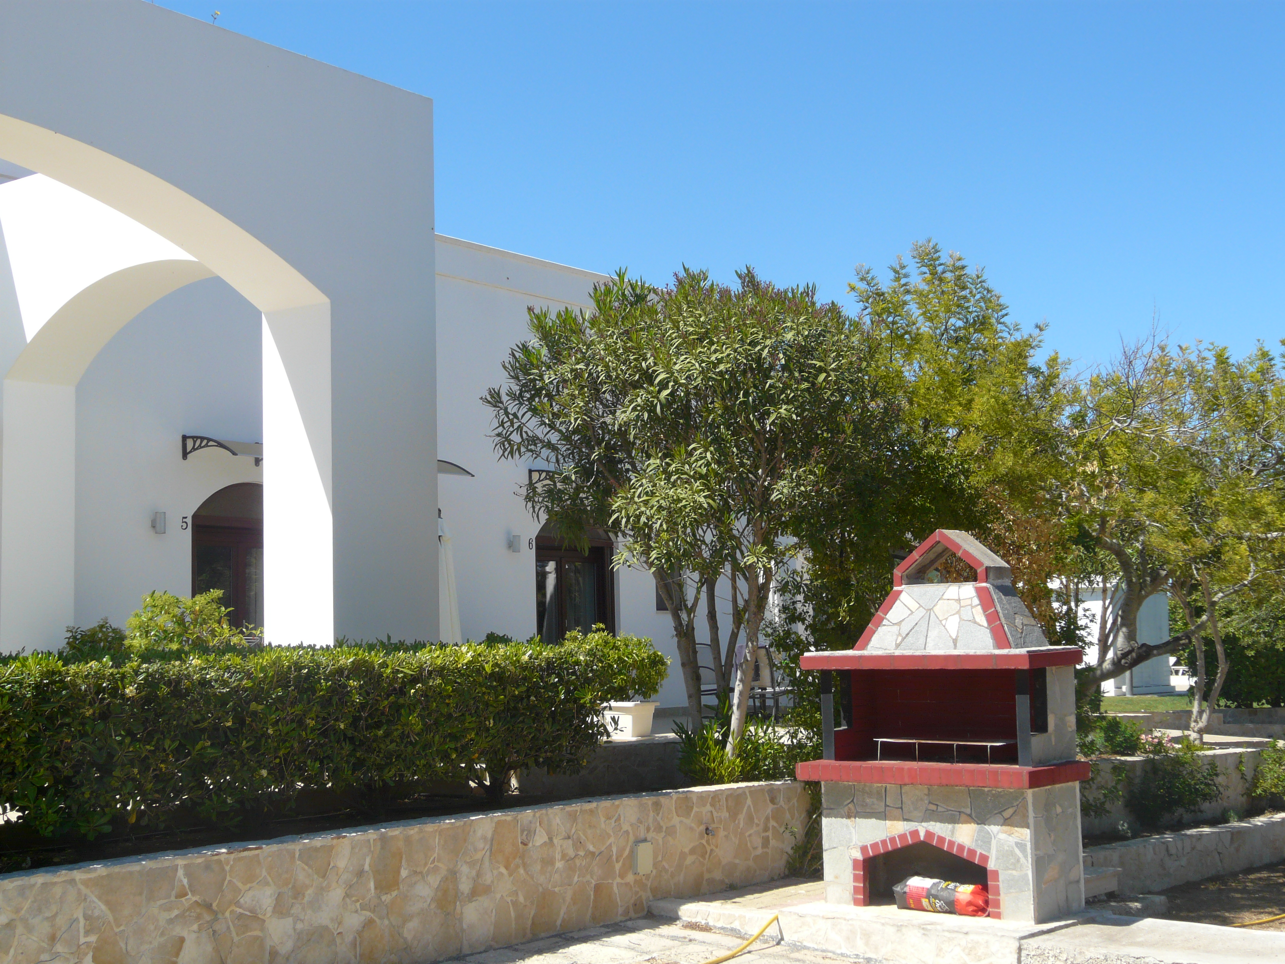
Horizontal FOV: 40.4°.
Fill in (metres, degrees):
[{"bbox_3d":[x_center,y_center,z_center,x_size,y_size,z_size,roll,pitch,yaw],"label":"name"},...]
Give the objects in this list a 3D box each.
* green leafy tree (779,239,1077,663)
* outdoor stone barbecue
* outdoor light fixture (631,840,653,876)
[{"bbox_3d":[2.346,-0.060,14.800,2.700,3.960,2.700,-2,-5,9],"label":"green leafy tree"},{"bbox_3d":[1.718,1.359,10.111,1.500,2.171,0.741,-6,-7,39],"label":"outdoor stone barbecue"},{"bbox_3d":[-0.004,2.248,10.422,0.055,0.190,0.140,-6,-7,40],"label":"outdoor light fixture"}]

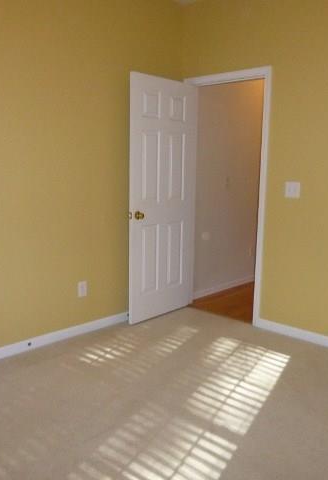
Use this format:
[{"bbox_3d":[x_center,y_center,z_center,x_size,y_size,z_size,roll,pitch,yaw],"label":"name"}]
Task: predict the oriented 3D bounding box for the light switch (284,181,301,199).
[{"bbox_3d":[0.990,-0.383,3.419,0.117,0.118,0.014,9,12,43],"label":"light switch"}]

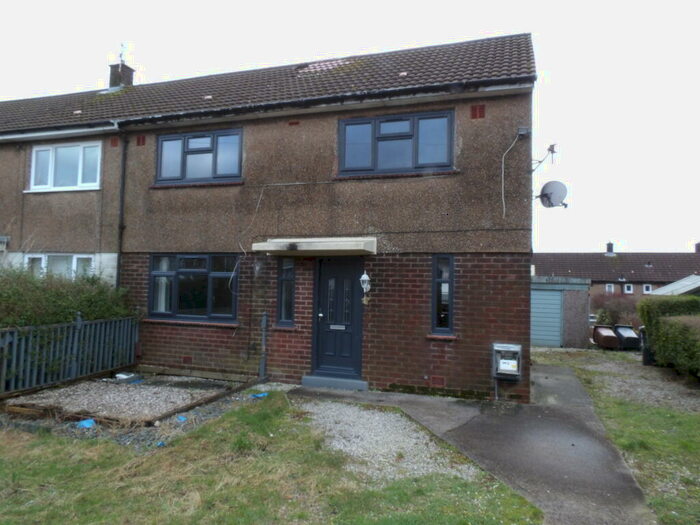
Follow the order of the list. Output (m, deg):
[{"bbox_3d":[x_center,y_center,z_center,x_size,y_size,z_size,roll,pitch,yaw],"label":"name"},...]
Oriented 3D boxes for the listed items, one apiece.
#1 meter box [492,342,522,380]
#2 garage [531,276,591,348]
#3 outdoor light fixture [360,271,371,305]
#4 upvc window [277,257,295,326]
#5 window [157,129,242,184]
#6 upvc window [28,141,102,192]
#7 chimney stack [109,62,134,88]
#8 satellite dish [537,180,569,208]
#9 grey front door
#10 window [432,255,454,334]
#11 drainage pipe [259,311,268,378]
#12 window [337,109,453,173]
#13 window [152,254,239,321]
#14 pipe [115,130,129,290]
[{"bbox_3d":[2.354,1.482,7.251,0.400,0.535,0.210,0,-3,18],"label":"meter box"},{"bbox_3d":[7.334,1.855,18.725,2.800,2.310,4.900,0,-4,18],"label":"garage"},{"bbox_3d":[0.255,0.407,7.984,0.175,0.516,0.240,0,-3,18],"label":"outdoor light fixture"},{"bbox_3d":[-1.129,0.510,8.791,0.342,1.302,0.090,0,-4,18],"label":"upvc window"},{"bbox_3d":[-2.964,-2.063,9.569,1.968,1.004,0.090,0,-4,18],"label":"window"},{"bbox_3d":[-6.083,-2.036,10.376,1.922,1.004,0.090,0,-3,18],"label":"upvc window"},{"bbox_3d":[-6.434,-5.152,13.673,0.496,0.720,0.470,0,-3,18],"label":"chimney stack"},{"bbox_3d":[3.380,-1.121,8.001,0.400,0.460,0.470,4,-4,-30],"label":"satellite dish"},{"bbox_3d":[-0.201,0.904,8.293,0.917,2.093,0.090,0,-3,18],"label":"grey front door"},{"bbox_3d":[1.531,0.524,7.939,0.352,1.314,0.090,0,-4,18],"label":"window"},{"bbox_3d":[-1.511,1.445,8.540,0.120,1.162,0.120,1,-3,0],"label":"drainage pipe"},{"bbox_3d":[0.768,-2.030,8.372,2.010,1.024,0.090,0,-4,18],"label":"window"},{"bbox_3d":[-2.981,0.464,9.215,1.960,1.298,0.090,0,-3,18],"label":"window"},{"bbox_3d":[-4.656,-0.337,9.809,0.100,4.750,0.100,0,-4,18],"label":"pipe"}]

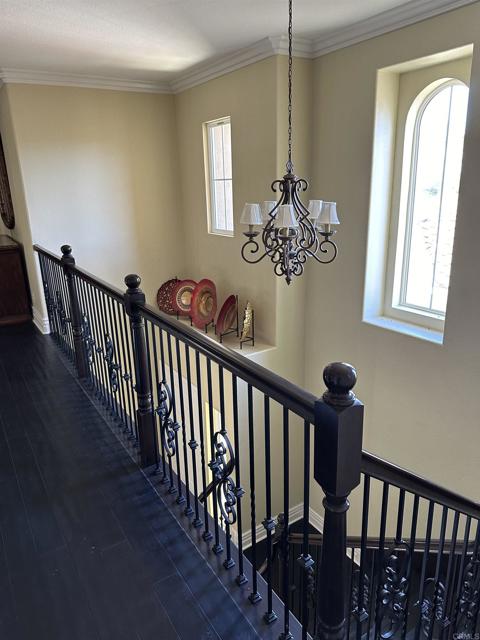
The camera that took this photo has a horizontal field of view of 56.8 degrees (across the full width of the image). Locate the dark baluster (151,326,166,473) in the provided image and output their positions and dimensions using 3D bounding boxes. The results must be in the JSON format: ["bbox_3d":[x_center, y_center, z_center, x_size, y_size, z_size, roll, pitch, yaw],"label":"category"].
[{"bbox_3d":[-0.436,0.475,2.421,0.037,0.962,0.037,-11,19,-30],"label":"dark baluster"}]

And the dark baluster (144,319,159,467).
[{"bbox_3d":[-0.490,0.452,2.505,0.037,0.962,0.037,-11,19,-30],"label":"dark baluster"}]

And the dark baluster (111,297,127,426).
[{"bbox_3d":[-0.820,0.329,3.048,0.038,0.974,0.038,-11,19,-30],"label":"dark baluster"}]

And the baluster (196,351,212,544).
[{"bbox_3d":[-0.166,0.588,2.006,0.037,0.962,0.037,-11,19,-30],"label":"baluster"}]

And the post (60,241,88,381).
[{"bbox_3d":[-1.504,-0.066,4.069,0.100,1.224,0.100,-11,19,-30],"label":"post"}]

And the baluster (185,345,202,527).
[{"bbox_3d":[-0.224,0.581,2.127,0.038,0.974,0.038,-11,19,-30],"label":"baluster"}]

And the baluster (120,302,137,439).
[{"bbox_3d":[-0.737,0.349,2.884,0.037,0.962,0.037,-11,19,-30],"label":"baluster"}]

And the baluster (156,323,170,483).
[{"bbox_3d":[-0.388,0.511,2.381,0.040,0.974,0.040,-11,19,-30],"label":"baluster"}]

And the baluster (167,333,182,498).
[{"bbox_3d":[-0.333,0.535,2.296,0.038,0.974,0.038,-11,19,-30],"label":"baluster"}]

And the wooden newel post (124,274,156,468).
[{"bbox_3d":[-0.564,0.317,2.583,0.091,1.182,0.091,-11,19,-30],"label":"wooden newel post"}]

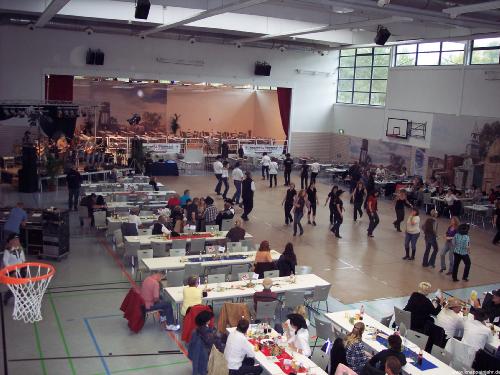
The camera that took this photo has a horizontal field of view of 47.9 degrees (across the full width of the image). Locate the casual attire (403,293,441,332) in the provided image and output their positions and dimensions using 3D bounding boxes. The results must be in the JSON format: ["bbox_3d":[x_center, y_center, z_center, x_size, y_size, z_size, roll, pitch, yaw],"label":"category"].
[{"bbox_3d":[3.458,2.485,11.291,0.620,0.800,0.550,-2,11,-26],"label":"casual attire"}]

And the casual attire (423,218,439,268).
[{"bbox_3d":[5.527,1.648,17.011,0.420,1.470,0.480,-2,11,-29],"label":"casual attire"}]

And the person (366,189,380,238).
[{"bbox_3d":[4.493,0.934,20.317,0.480,1.680,0.500,10,12,36],"label":"person"}]

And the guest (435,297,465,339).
[{"bbox_3d":[3.829,2.727,10.782,0.760,1.200,0.550,-1,10,-25],"label":"guest"}]

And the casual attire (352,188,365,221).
[{"bbox_3d":[4.478,0.622,23.008,0.500,1.430,0.420,2,9,-5],"label":"casual attire"}]

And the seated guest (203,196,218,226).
[{"bbox_3d":[-1.341,1.075,18.692,0.500,1.350,0.700,-2,11,-29],"label":"seated guest"}]

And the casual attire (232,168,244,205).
[{"bbox_3d":[-0.508,-0.090,25.227,0.500,1.600,0.450,8,11,30],"label":"casual attire"}]

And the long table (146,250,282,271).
[{"bbox_3d":[-0.875,2.163,14.104,3.520,0.750,0.800,-1,10,-25],"label":"long table"}]

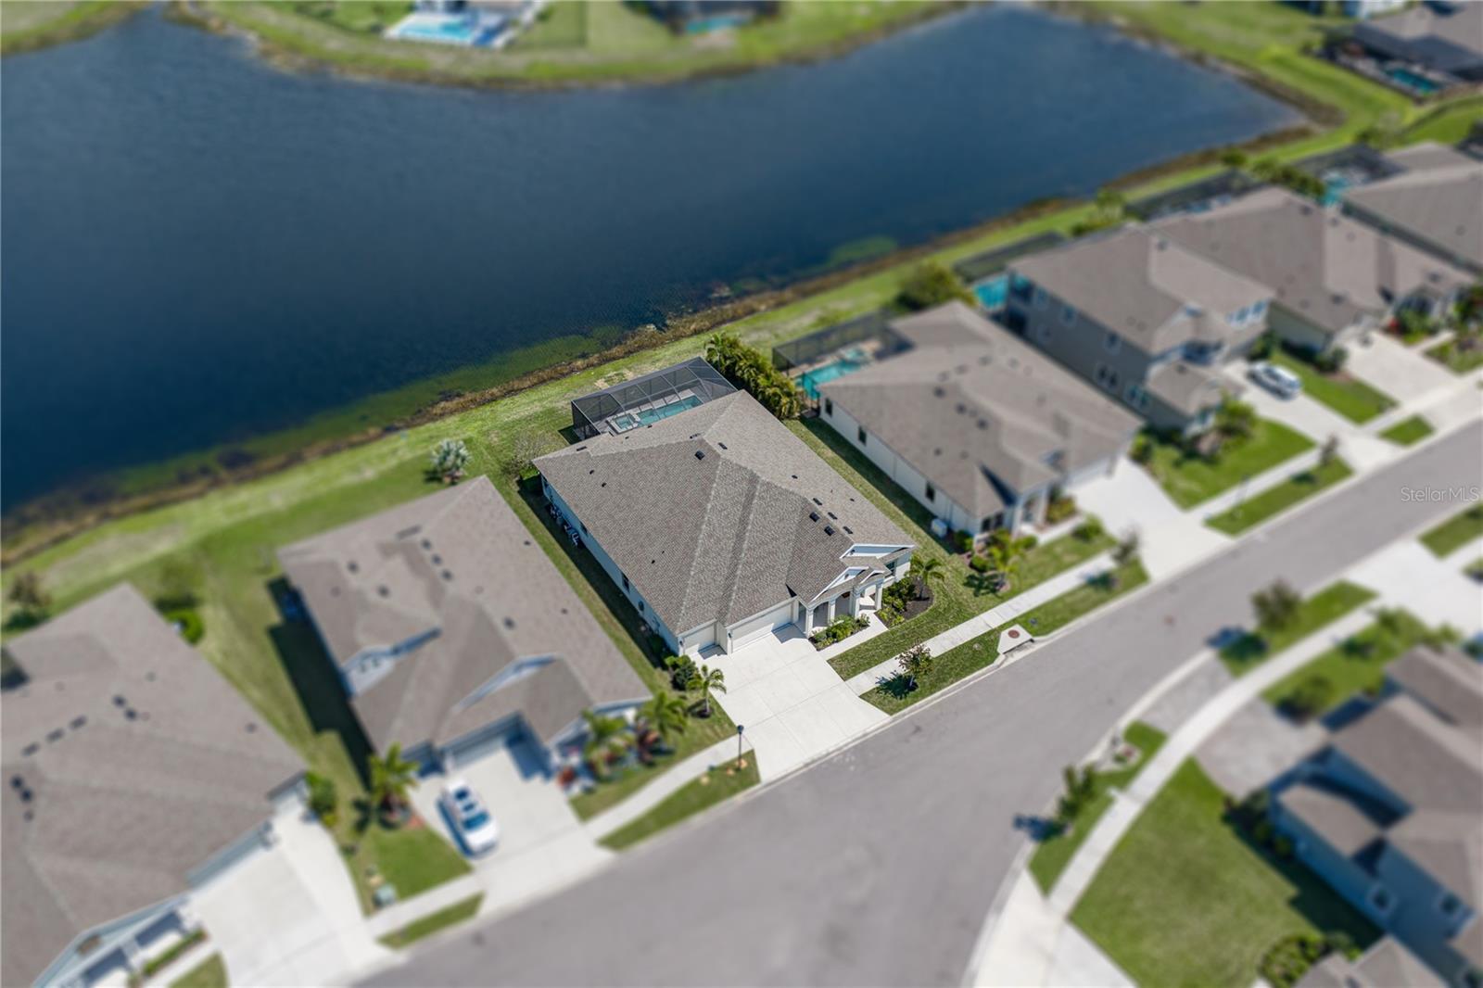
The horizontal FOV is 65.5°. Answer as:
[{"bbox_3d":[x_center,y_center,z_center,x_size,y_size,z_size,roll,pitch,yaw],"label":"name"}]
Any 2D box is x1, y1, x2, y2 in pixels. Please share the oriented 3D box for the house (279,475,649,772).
[{"bbox_3d":[-19.513,7.881,76.853,16.230,6.720,26.740,-22,44,-25],"label":"house"}]

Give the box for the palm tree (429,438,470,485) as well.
[{"bbox_3d":[-23.005,-2.579,91.219,3.100,3.200,3.100,0,39,0],"label":"palm tree"}]

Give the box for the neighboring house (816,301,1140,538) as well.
[{"bbox_3d":[18.814,-7.862,95.361,19.400,6.000,25.400,-22,44,-24],"label":"neighboring house"}]

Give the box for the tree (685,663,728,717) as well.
[{"bbox_3d":[-2.111,12.513,72.501,2.500,3.600,2.500,0,39,0],"label":"tree"}]

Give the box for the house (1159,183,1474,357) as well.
[{"bbox_3d":[58.125,-25.294,118.286,21.980,7.020,24.580,-21,44,-24],"label":"house"}]

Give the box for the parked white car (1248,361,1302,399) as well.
[{"bbox_3d":[47.119,-10.281,101.730,1.870,1.580,4.650,-21,44,-23],"label":"parked white car"}]

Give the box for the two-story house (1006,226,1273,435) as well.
[{"bbox_3d":[38.550,-17.178,106.655,17.360,8.830,23.580,-21,44,-24],"label":"two-story house"}]

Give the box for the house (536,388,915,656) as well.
[{"bbox_3d":[-1.319,0.364,85.827,19.520,7.330,25.740,-22,44,-25],"label":"house"}]

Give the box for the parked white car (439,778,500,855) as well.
[{"bbox_3d":[-15.905,18.581,66.831,1.840,1.460,4.800,-24,45,-27],"label":"parked white car"}]

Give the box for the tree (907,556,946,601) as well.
[{"bbox_3d":[12.701,6.058,80.483,2.800,3.400,2.800,0,39,0],"label":"tree"}]

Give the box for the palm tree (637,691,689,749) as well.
[{"bbox_3d":[-4.925,14.218,71.662,3.100,3.700,3.100,0,39,0],"label":"palm tree"}]

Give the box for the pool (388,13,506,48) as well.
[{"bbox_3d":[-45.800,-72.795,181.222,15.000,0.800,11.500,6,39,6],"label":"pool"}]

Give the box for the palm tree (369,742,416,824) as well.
[{"bbox_3d":[-20.710,17.328,67.171,3.000,4.300,3.000,-22,44,-25],"label":"palm tree"}]

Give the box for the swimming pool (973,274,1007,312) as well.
[{"bbox_3d":[27.342,-20.288,115.974,8.400,1.000,4.200,-22,44,-24],"label":"swimming pool"}]

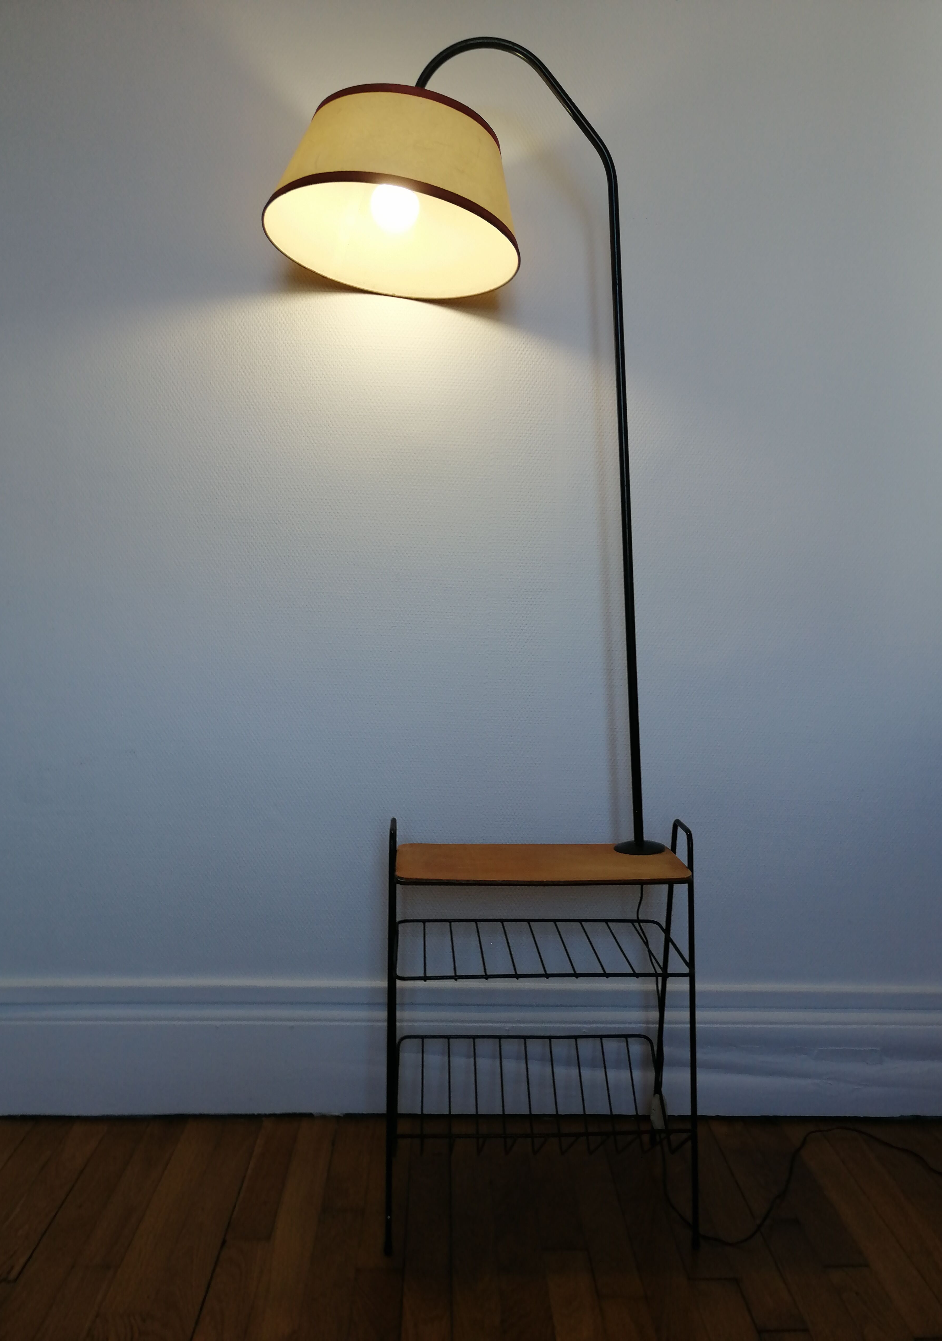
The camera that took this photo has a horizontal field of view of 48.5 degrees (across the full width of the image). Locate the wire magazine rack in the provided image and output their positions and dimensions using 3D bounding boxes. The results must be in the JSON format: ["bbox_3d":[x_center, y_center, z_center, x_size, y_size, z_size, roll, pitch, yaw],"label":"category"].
[{"bbox_3d":[0.101,0.528,1.635,0.455,0.597,0.317,0,5,-3],"label":"wire magazine rack"}]

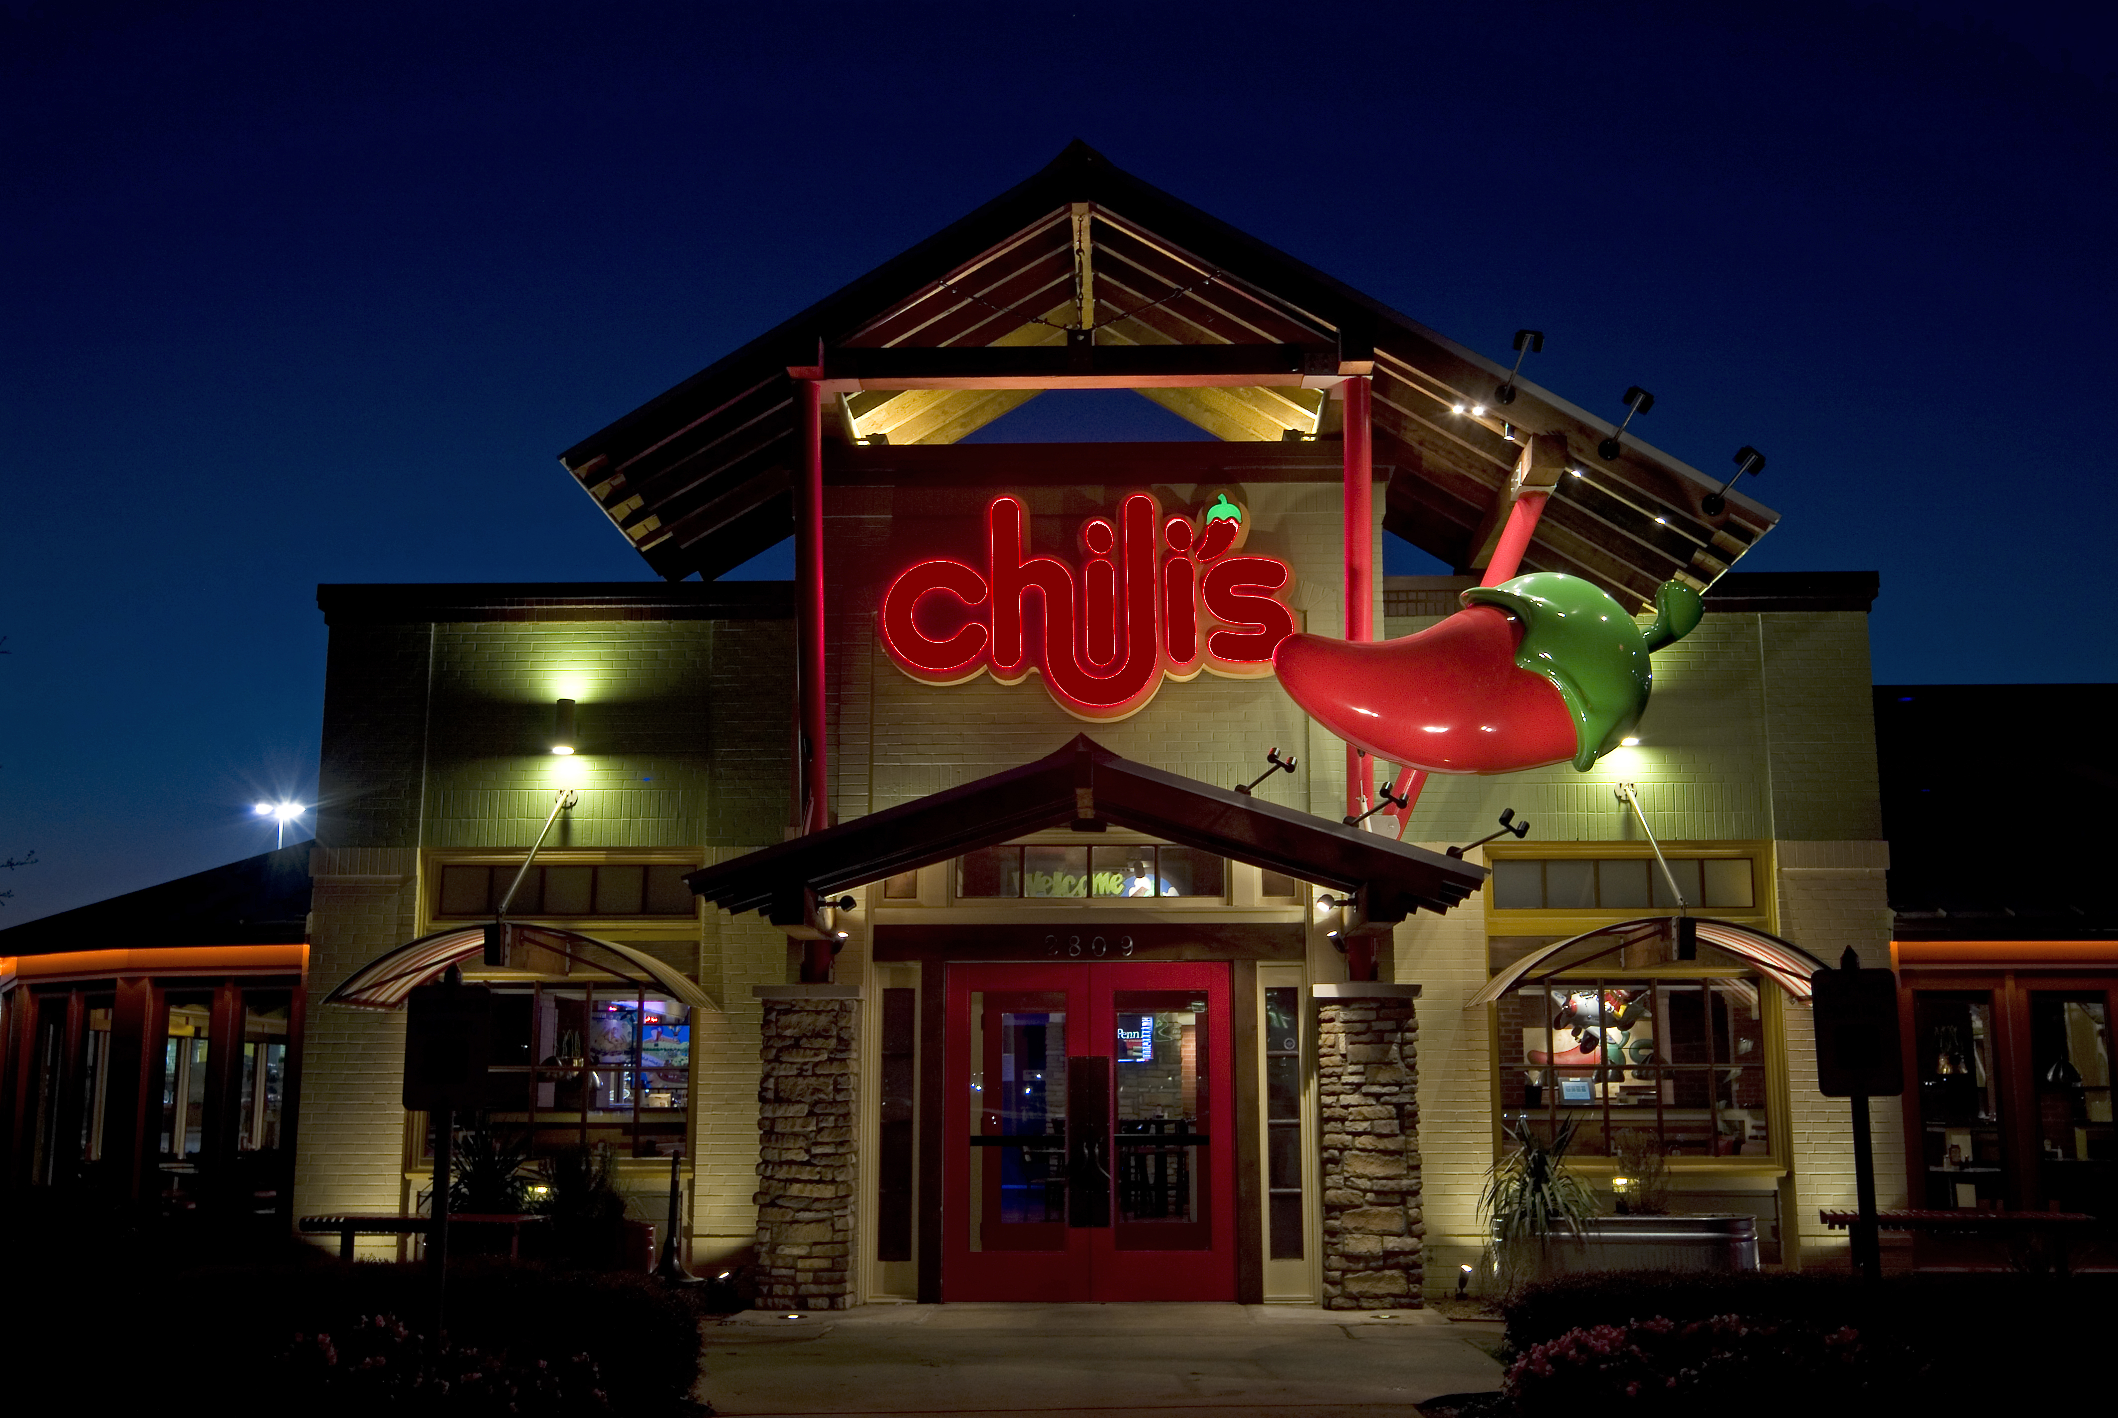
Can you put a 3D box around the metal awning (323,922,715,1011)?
[{"bbox_3d":[-3.429,1.698,13.487,2.215,0.494,1.270,0,-10,1],"label":"metal awning"}]

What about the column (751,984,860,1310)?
[{"bbox_3d":[-1.604,2.807,13.286,0.679,1.994,0.580,0,-10,2],"label":"column"}]

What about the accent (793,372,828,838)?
[{"bbox_3d":[-1.604,-0.567,13.491,0.175,3.200,0.175,0,0,2],"label":"accent"}]

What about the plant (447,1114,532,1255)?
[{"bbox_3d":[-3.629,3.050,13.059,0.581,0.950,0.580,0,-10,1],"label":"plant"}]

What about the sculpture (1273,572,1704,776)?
[{"bbox_3d":[2.577,-0.201,12.331,2.582,1.208,1.100,0,-10,-3],"label":"sculpture"}]

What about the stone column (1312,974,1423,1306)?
[{"bbox_3d":[1.968,2.771,13.162,0.689,1.982,0.580,0,-10,1],"label":"stone column"}]

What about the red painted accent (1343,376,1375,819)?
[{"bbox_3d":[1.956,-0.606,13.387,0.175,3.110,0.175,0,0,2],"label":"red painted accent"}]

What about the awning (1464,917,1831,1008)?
[{"bbox_3d":[3.759,1.648,13.316,2.087,0.502,1.270,0,-10,1],"label":"awning"}]

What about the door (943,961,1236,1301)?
[{"bbox_3d":[0.193,2.740,13.426,1.891,2.171,0.120,0,-10,2],"label":"door"}]

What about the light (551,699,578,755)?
[{"bbox_3d":[-3.490,0.131,14.577,0.153,0.398,0.200,0,-10,2],"label":"light"}]

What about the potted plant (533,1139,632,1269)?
[{"bbox_3d":[-2.995,3.141,12.975,0.629,0.831,0.580,0,-10,1],"label":"potted plant"}]

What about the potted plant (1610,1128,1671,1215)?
[{"bbox_3d":[3.682,2.925,13.050,0.375,0.542,0.360,0,-10,1],"label":"potted plant"}]

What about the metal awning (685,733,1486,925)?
[{"bbox_3d":[0.168,0.869,13.008,4.656,1.104,2.000,0,-10,2],"label":"metal awning"}]

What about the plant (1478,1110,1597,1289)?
[{"bbox_3d":[3.166,3.245,13.497,0.765,1.139,0.726,0,-10,2],"label":"plant"}]

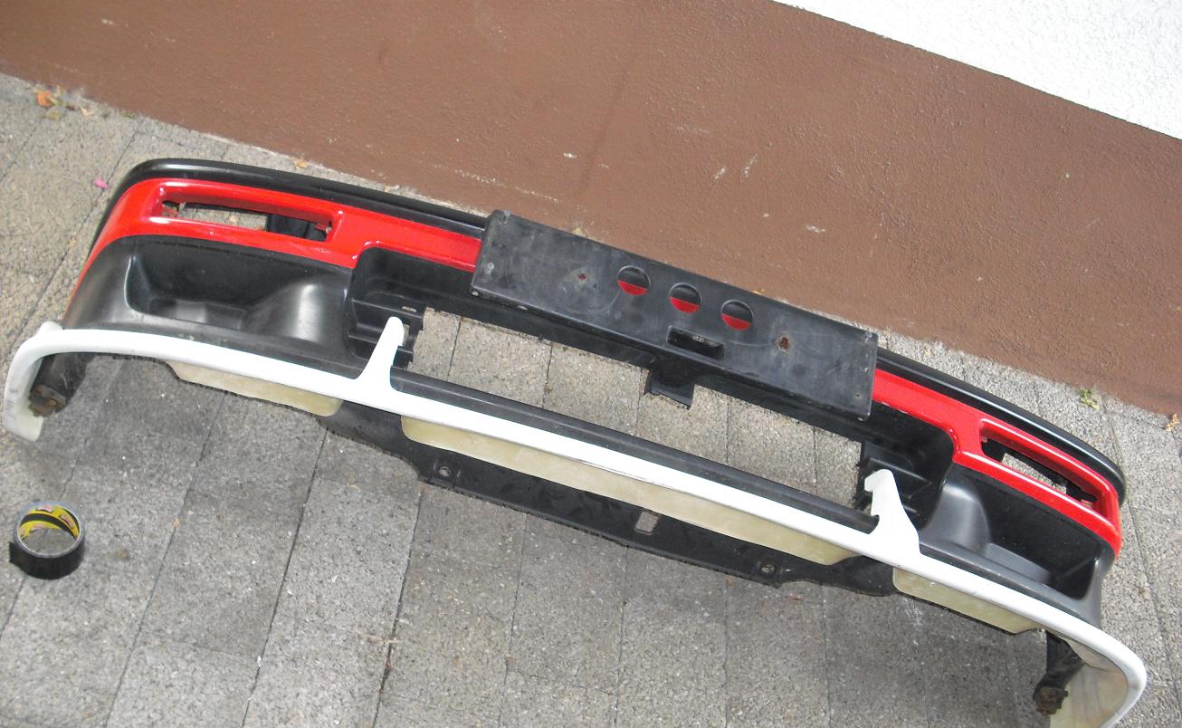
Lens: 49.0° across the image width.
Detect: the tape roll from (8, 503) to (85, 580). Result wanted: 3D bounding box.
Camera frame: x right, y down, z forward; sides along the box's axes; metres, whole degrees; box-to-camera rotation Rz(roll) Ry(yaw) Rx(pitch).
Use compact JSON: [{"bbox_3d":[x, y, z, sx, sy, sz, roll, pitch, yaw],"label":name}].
[{"bbox_3d":[-0.702,0.230,1.681,0.087,0.053,0.086,0,52,-23],"label":"tape roll"}]

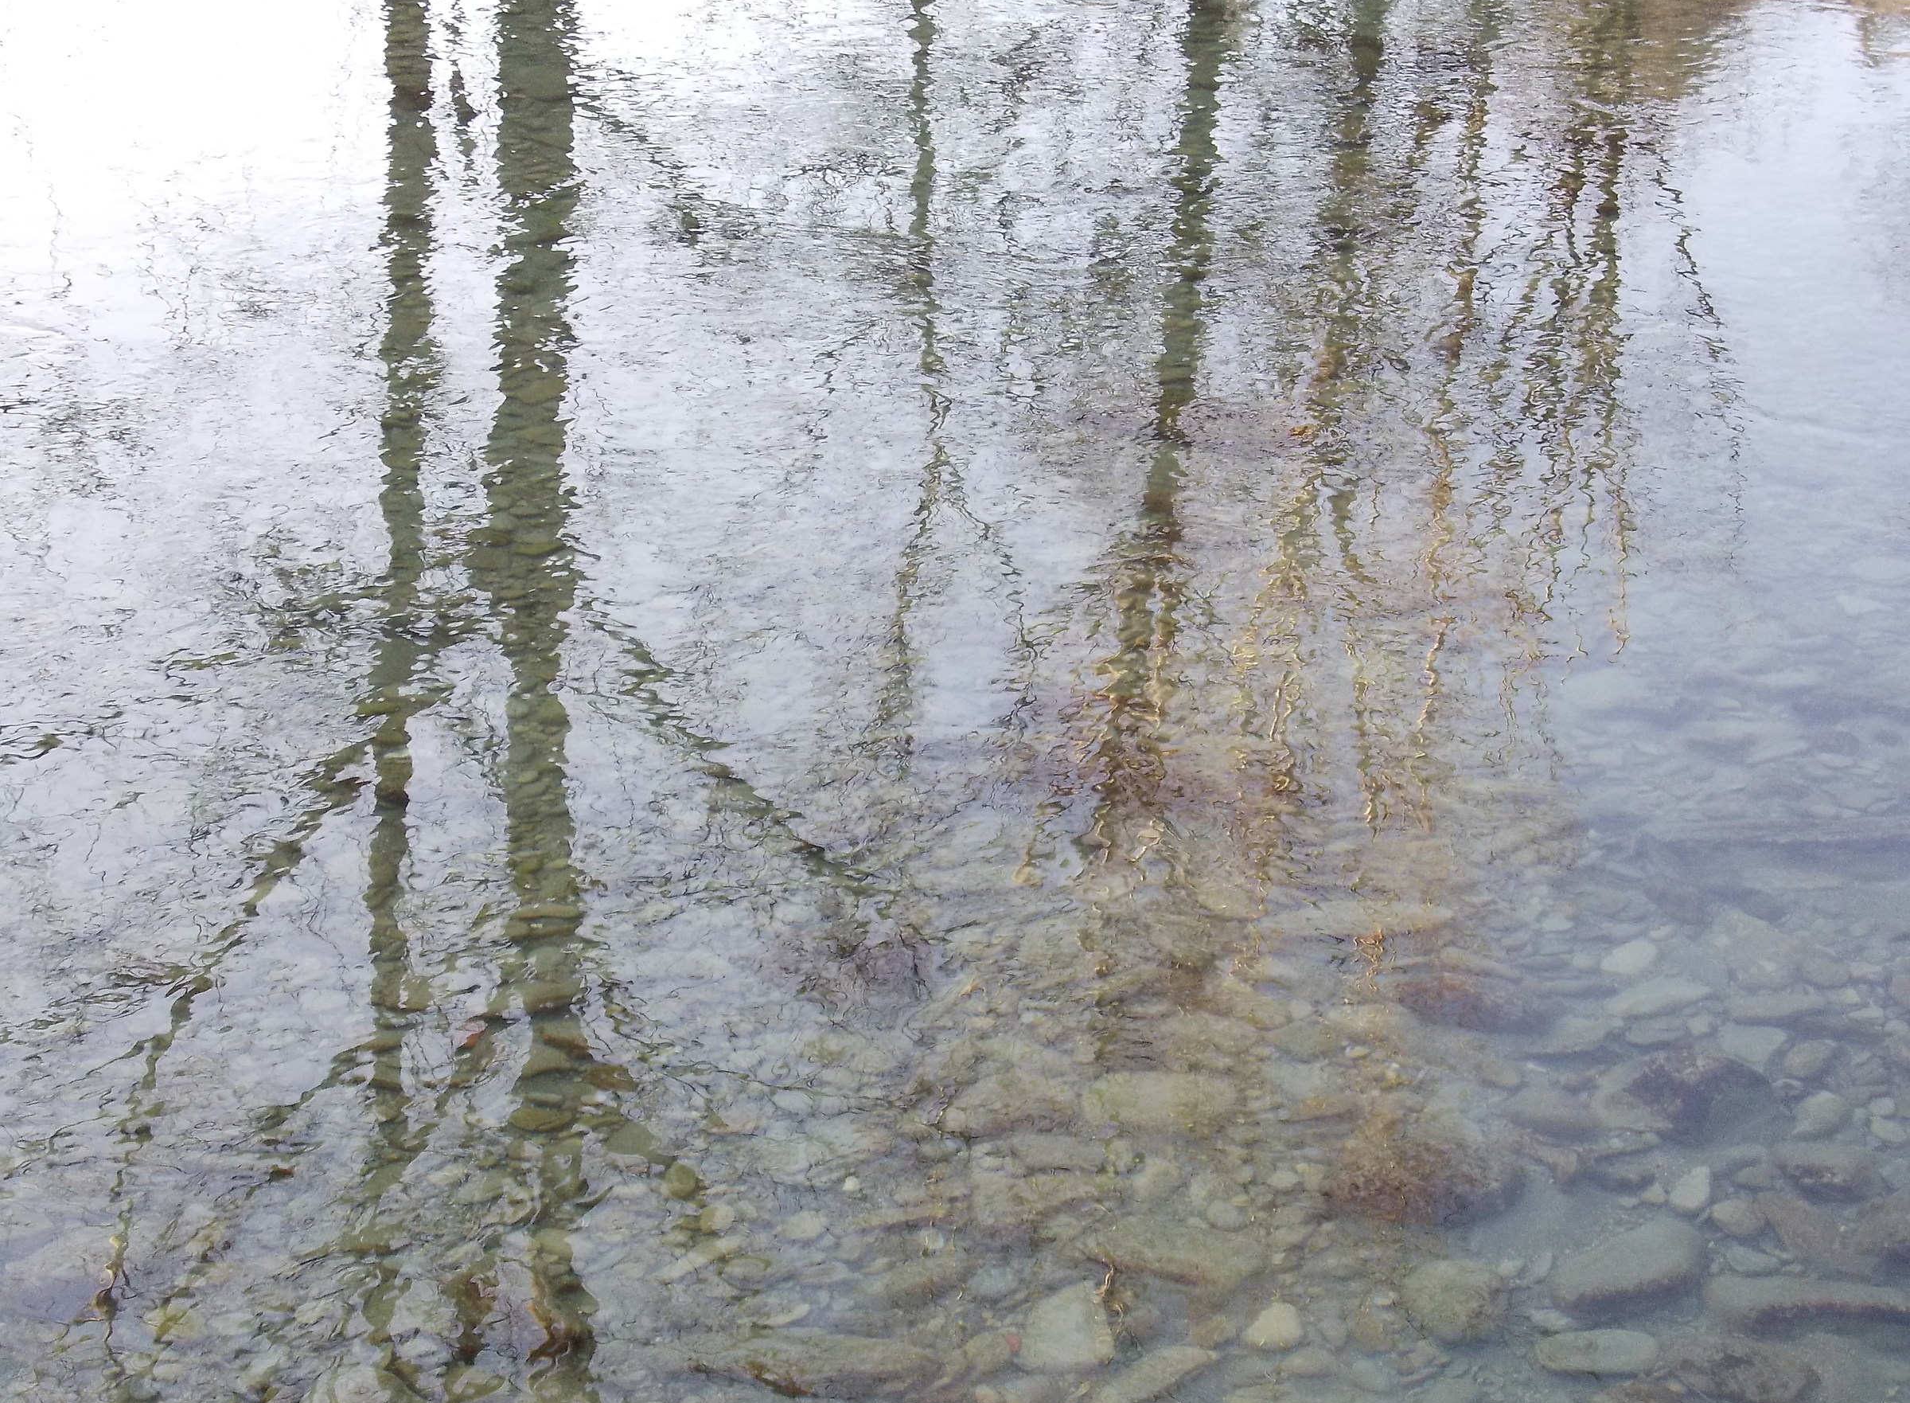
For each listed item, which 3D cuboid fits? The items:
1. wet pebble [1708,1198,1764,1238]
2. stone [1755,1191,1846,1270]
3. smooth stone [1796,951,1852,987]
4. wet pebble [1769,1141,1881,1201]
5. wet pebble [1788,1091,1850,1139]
[{"bbox_3d":[0.850,0.561,4.260,0.058,0.033,0.045,3,20,8],"label":"wet pebble"},{"bbox_3d":[0.911,0.570,4.221,0.068,0.042,0.135,-11,23,-28],"label":"stone"},{"bbox_3d":[1.068,0.329,4.814,0.066,0.034,0.077,0,25,0],"label":"smooth stone"},{"bbox_3d":[0.965,0.520,4.343,0.122,0.051,0.073,1,20,3],"label":"wet pebble"},{"bbox_3d":[0.993,0.475,4.498,0.068,0.040,0.078,-9,26,-18],"label":"wet pebble"}]

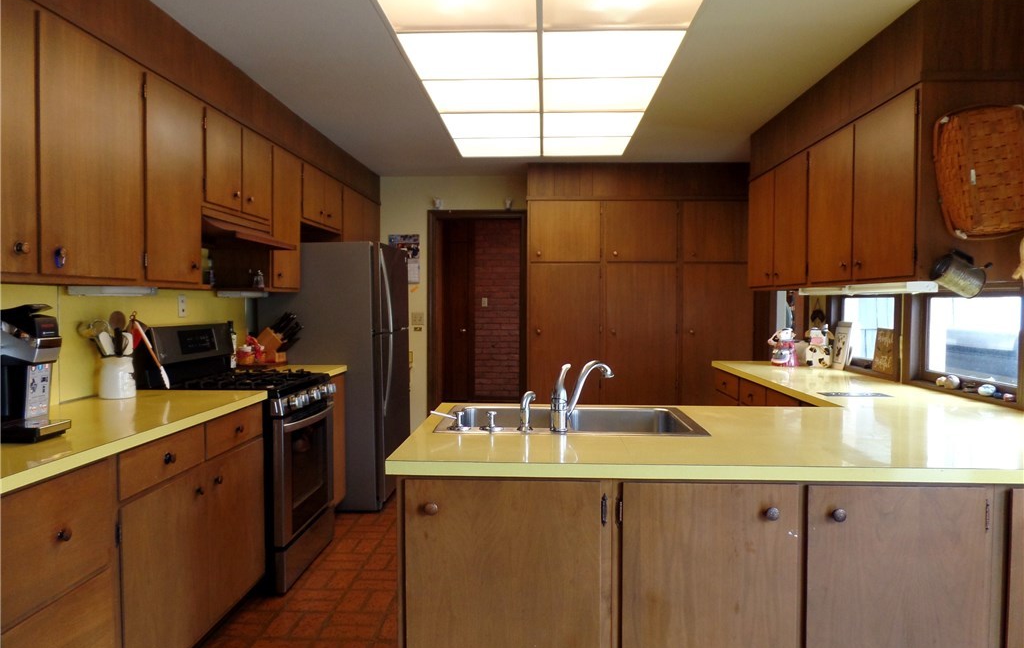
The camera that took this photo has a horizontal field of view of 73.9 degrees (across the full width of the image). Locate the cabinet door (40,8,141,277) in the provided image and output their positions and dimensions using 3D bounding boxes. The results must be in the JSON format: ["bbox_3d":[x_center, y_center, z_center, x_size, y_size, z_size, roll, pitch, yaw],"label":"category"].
[{"bbox_3d":[-1.399,-0.544,2.286,0.028,0.776,0.519,0,2,3],"label":"cabinet door"}]

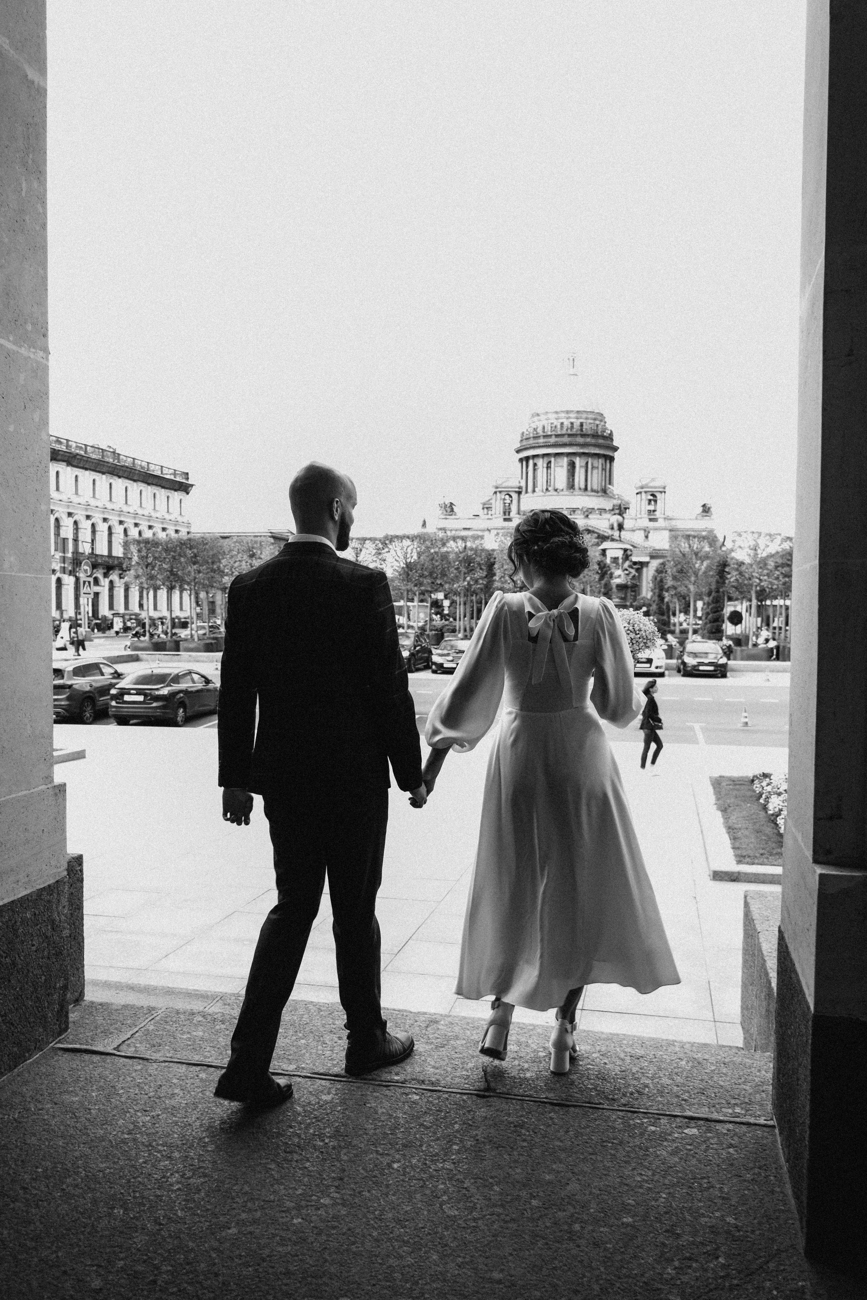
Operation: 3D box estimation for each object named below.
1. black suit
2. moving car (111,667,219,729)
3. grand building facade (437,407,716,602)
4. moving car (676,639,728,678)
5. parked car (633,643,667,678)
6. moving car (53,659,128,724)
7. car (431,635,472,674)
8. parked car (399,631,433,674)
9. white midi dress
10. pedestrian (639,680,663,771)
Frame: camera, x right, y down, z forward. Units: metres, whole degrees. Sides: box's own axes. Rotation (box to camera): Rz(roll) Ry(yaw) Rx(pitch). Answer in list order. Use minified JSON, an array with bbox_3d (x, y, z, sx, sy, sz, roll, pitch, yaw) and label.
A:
[{"bbox_3d":[-0.331,0.445,2.860,0.590,1.540,0.420,1,2,6],"label":"black suit"},{"bbox_3d":[-7.328,1.229,27.206,1.820,1.480,4.530,1,2,9],"label":"moving car"},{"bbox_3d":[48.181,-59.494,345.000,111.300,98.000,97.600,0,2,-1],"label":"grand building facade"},{"bbox_3d":[10.823,0.275,39.483,1.780,1.470,4.300,1,2,11],"label":"moving car"},{"bbox_3d":[8.576,0.269,40.080,1.840,1.450,4.700,1,2,11],"label":"parked car"},{"bbox_3d":[-10.094,1.087,27.928,1.870,1.680,4.600,1,2,8],"label":"moving car"},{"bbox_3d":[1.163,0.206,42.178,1.780,1.460,4.500,1,2,11],"label":"car"},{"bbox_3d":[-0.803,0.143,42.428,1.850,1.650,4.500,1,2,16],"label":"parked car"},{"bbox_3d":[0.355,0.446,2.915,0.740,1.240,0.500,1,2,9],"label":"white midi dress"},{"bbox_3d":[4.002,1.411,17.900,0.450,1.680,0.450,1,2,13],"label":"pedestrian"}]

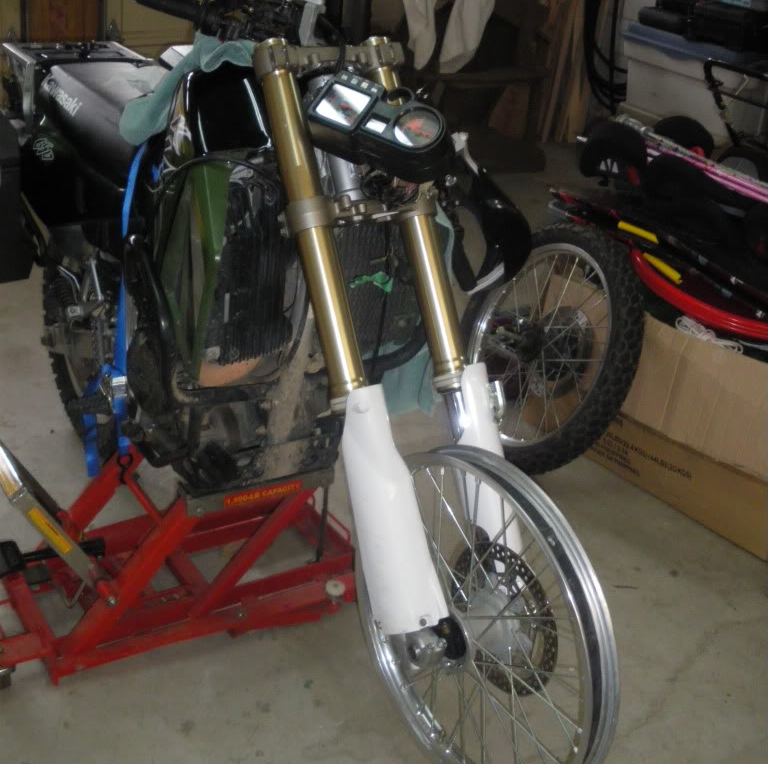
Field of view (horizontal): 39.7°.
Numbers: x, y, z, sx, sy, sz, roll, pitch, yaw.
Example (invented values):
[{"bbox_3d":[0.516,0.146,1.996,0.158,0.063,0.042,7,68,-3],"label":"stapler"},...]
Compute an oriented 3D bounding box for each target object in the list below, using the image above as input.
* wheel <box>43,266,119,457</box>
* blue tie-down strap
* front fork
[{"bbox_3d":[-0.732,-0.080,2.808,0.130,0.640,0.640,-13,32,-33],"label":"wheel"},{"bbox_3d":[-0.529,-0.124,2.068,0.125,0.704,0.090,-13,32,-33],"label":"blue tie-down strap"},{"bbox_3d":[0.018,-0.072,1.701,0.285,0.995,0.140,-11,-2,-34],"label":"front fork"}]

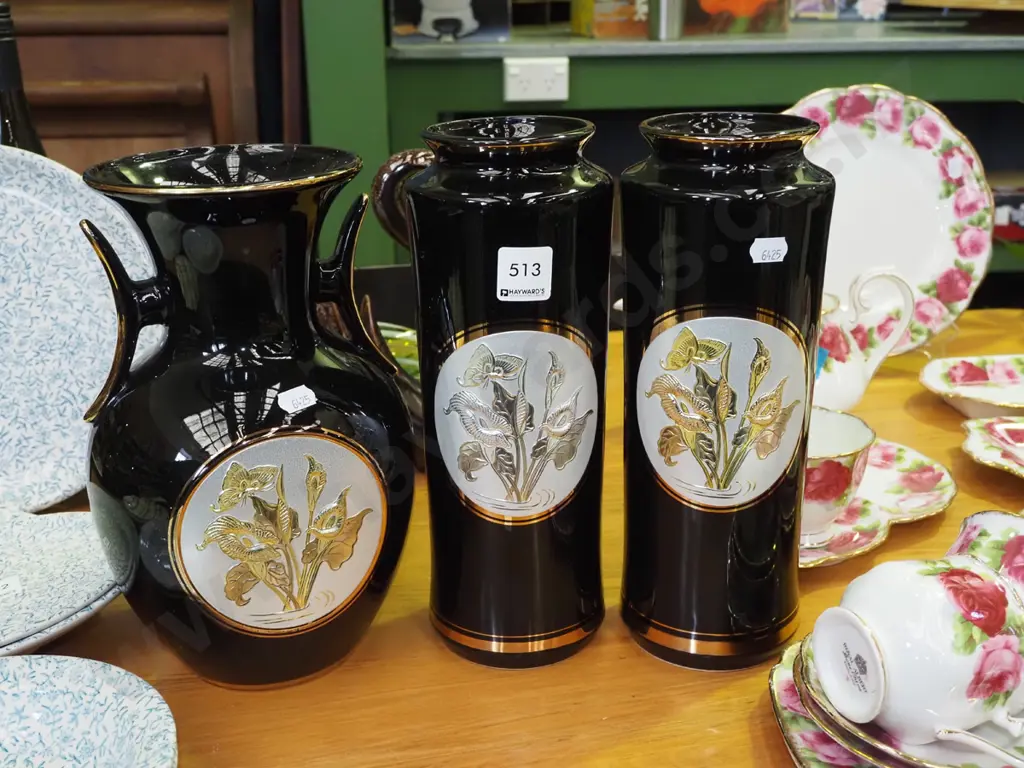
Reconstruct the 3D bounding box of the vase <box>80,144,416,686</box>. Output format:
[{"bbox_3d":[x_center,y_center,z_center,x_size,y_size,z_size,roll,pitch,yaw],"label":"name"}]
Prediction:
[{"bbox_3d":[-0.149,0.020,0.649,0.186,0.294,0.180,-9,22,-19],"label":"vase"}]

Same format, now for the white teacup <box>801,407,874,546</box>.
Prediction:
[{"bbox_3d":[0.175,0.062,0.722,0.107,0.070,0.090,-1,19,0],"label":"white teacup"}]

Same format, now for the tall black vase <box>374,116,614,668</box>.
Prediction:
[{"bbox_3d":[0.000,0.007,0.653,0.111,0.309,0.111,-2,21,-1],"label":"tall black vase"}]

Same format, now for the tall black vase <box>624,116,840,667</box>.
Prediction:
[{"bbox_3d":[0.119,0.006,0.648,0.111,0.309,0.111,2,21,9],"label":"tall black vase"}]

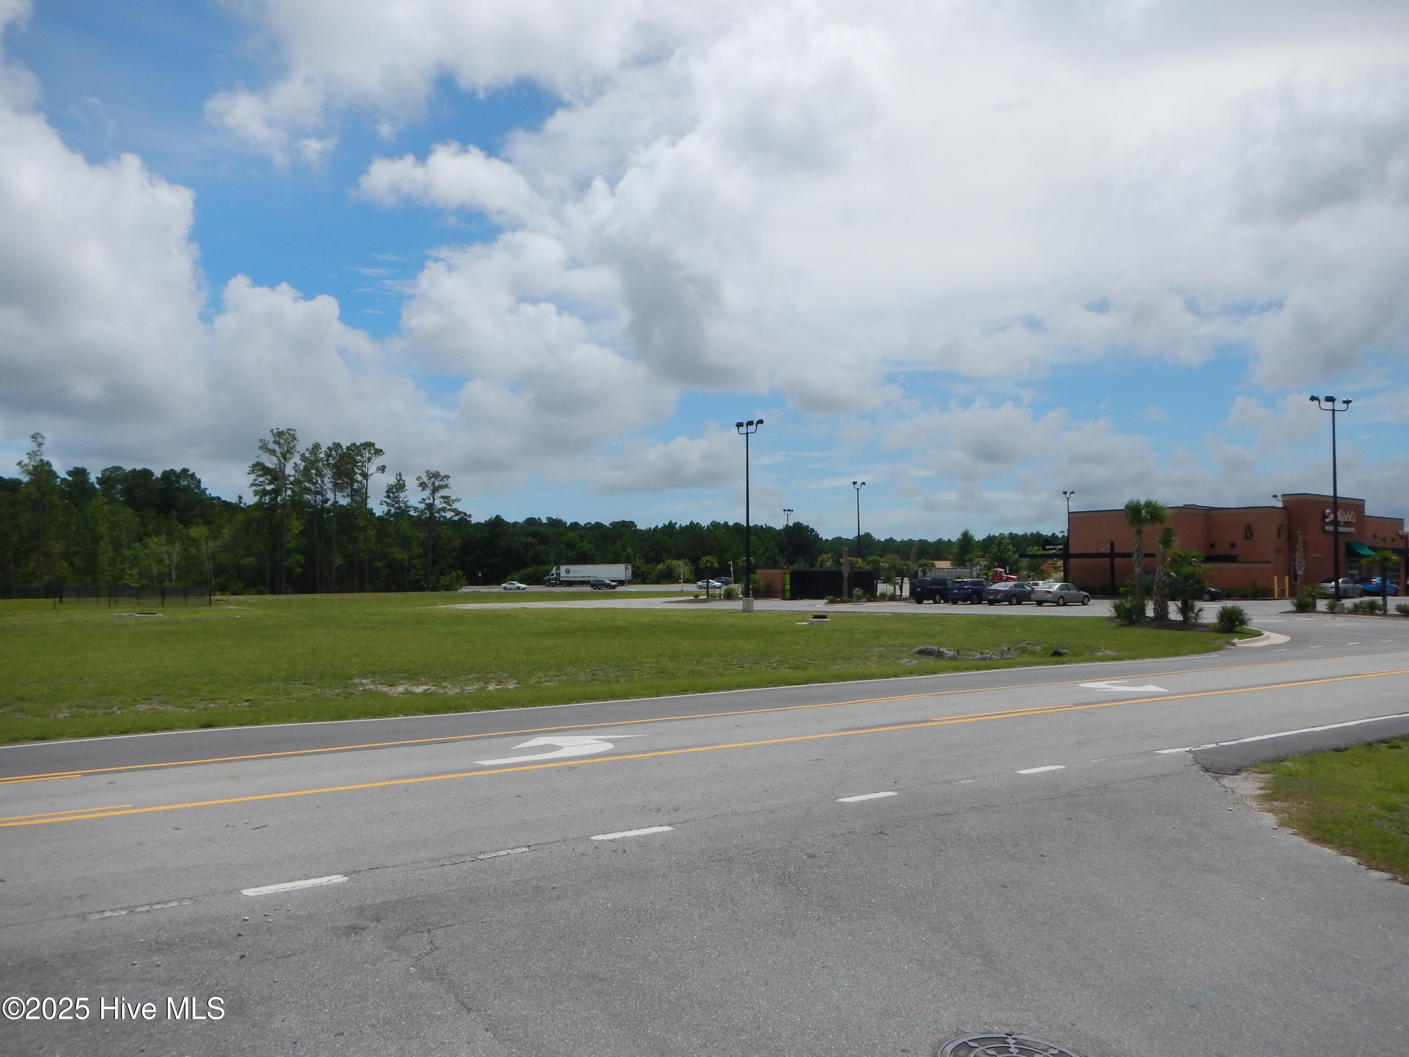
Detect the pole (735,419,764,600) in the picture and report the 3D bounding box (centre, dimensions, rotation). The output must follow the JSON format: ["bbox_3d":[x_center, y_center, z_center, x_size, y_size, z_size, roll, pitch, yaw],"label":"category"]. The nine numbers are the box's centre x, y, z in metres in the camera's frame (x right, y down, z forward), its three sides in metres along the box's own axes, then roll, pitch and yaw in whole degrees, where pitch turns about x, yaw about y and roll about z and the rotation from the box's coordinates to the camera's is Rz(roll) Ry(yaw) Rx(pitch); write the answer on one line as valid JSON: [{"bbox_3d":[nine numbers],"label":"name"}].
[{"bbox_3d":[2.376,-0.669,60.000,0.750,10.135,1.500,2,-3,-38],"label":"pole"}]

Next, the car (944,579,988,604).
[{"bbox_3d":[18.646,4.344,77.478,4.600,1.660,1.840,2,-3,-39],"label":"car"}]

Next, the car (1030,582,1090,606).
[{"bbox_3d":[22.806,4.237,72.977,4.490,1.435,1.750,2,-3,-39],"label":"car"}]

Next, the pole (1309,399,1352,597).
[{"bbox_3d":[28.978,-1.085,52.500,0.750,9.999,1.500,2,-3,-38],"label":"pole"}]

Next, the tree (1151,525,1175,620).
[{"bbox_3d":[18.303,1.773,45.500,1.000,3.810,1.000,2,-3,-38],"label":"tree"}]

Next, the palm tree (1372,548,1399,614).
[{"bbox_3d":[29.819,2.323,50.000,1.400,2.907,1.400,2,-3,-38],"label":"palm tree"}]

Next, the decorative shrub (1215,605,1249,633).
[{"bbox_3d":[17.117,2.939,37.000,1.100,0.875,1.100,2,-3,-38],"label":"decorative shrub"}]

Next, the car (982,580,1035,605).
[{"bbox_3d":[20.646,4.328,75.075,5.050,1.470,1.860,2,-3,-39],"label":"car"}]

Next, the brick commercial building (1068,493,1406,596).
[{"bbox_3d":[45.643,1.756,96.984,25.600,7.800,16.100,2,-3,-38],"label":"brick commercial building"}]

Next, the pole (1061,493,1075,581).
[{"bbox_3d":[35.112,1.461,110.000,0.600,10.040,1.600,2,-3,-38],"label":"pole"}]

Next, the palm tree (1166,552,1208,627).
[{"bbox_3d":[18.316,2.232,43.200,1.600,2.795,1.600,2,-3,-38],"label":"palm tree"}]

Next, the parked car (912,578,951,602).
[{"bbox_3d":[16.707,4.391,79.778,4.800,1.780,1.880,2,-3,-39],"label":"parked car"}]

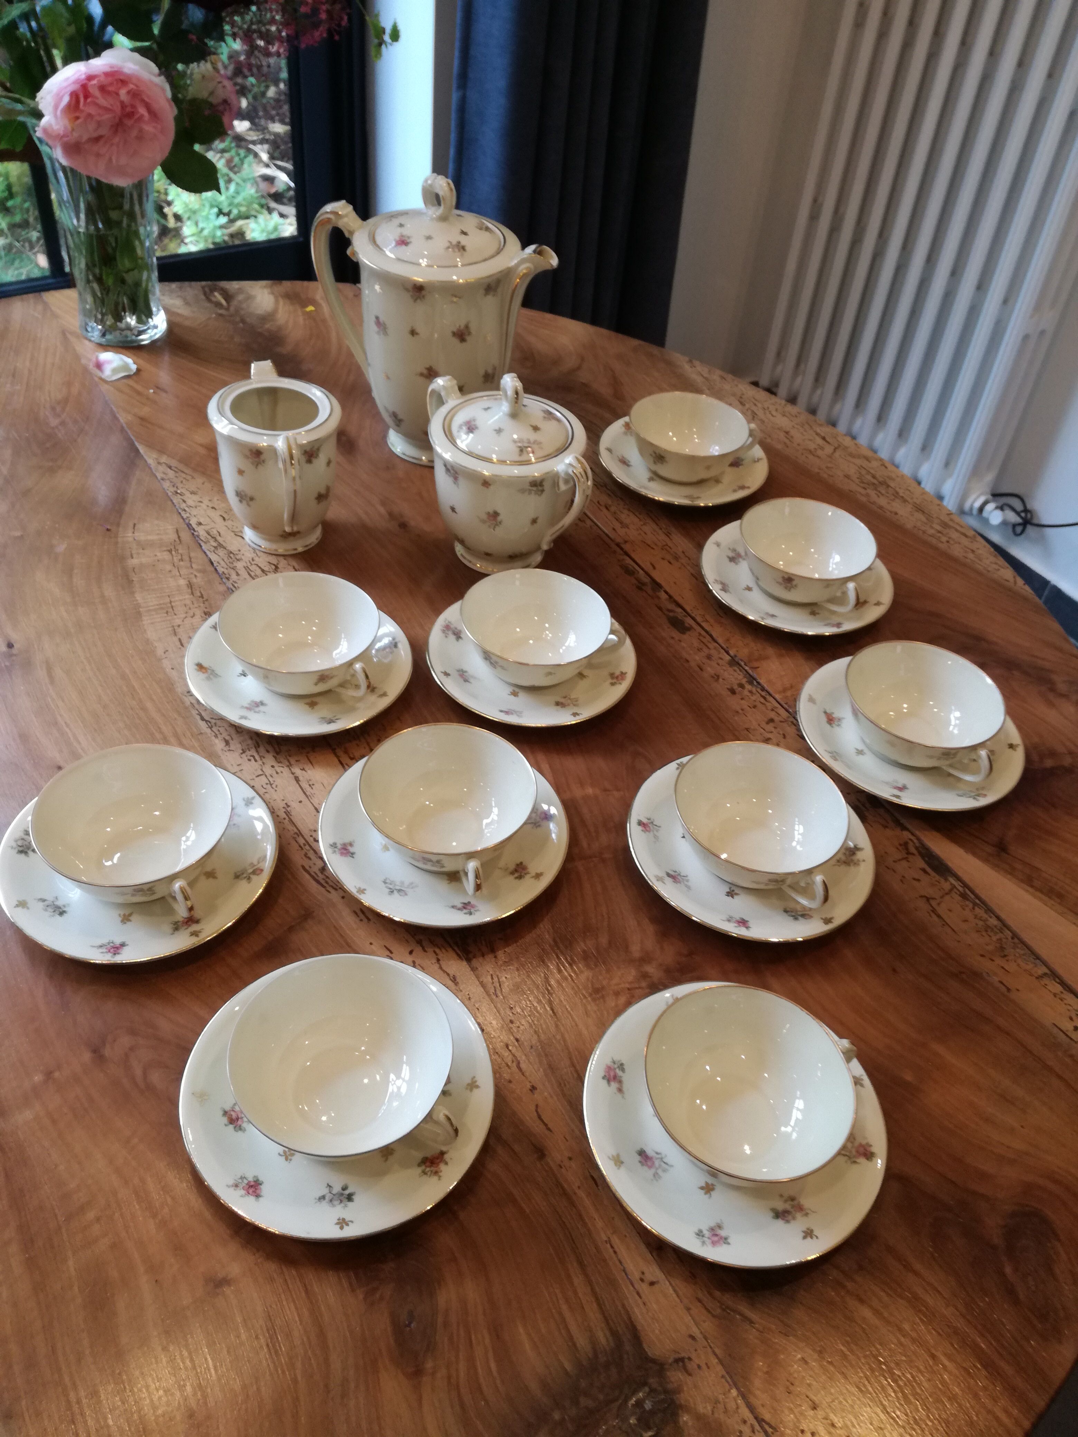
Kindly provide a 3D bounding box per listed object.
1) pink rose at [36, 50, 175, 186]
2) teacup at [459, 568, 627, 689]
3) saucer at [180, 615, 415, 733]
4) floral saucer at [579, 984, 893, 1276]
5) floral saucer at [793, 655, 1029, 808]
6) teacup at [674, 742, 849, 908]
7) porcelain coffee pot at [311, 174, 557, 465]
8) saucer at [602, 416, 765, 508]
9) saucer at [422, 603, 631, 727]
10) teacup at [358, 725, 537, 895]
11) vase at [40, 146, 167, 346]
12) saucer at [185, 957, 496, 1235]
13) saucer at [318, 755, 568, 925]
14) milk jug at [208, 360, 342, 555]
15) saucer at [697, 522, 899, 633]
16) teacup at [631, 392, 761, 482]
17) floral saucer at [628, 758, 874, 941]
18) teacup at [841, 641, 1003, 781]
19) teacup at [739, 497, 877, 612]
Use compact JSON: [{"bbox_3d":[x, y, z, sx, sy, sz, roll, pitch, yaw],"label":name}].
[{"bbox_3d":[-0.353,-0.490,0.914,0.112,0.106,0.088,-19,50,-24],"label":"pink rose"},{"bbox_3d":[0.002,-0.052,0.758,0.111,0.045,0.100,4,44,-3],"label":"teacup"},{"bbox_3d":[-0.160,-0.033,0.758,0.147,0.022,0.147,3,45,-4],"label":"saucer"},{"bbox_3d":[0.095,0.201,0.559,0.147,0.022,0.147,3,45,-4],"label":"floral saucer"},{"bbox_3d":[0.249,0.014,0.762,0.147,0.022,0.147,3,45,-4],"label":"floral saucer"},{"bbox_3d":[0.128,0.068,0.651,0.100,0.045,0.111,-22,51,-26],"label":"teacup"},{"bbox_3d":[-0.084,-0.324,0.909,0.191,0.227,0.136,8,45,1],"label":"porcelain coffee pot"},{"bbox_3d":[0.124,-0.216,0.969,0.146,0.021,0.146,3,44,-3],"label":"saucer"},{"bbox_3d":[-0.005,-0.039,0.783,0.147,0.022,0.147,3,45,-4],"label":"saucer"},{"bbox_3d":[-0.051,0.057,0.641,0.100,0.045,0.111,-10,47,-16],"label":"teacup"},{"bbox_3d":[-0.394,-0.445,1.028,0.100,0.178,0.100,7,44,0],"label":"vase"},{"bbox_3d":[-0.095,0.181,0.540,0.146,0.021,0.146,3,44,-3],"label":"saucer"},{"bbox_3d":[-0.055,0.069,0.658,0.146,0.021,0.146,3,44,-3],"label":"saucer"},{"bbox_3d":[-0.195,-0.186,0.842,0.092,0.112,0.132,-9,47,-15],"label":"milk jug"},{"bbox_3d":[0.196,-0.103,0.863,0.146,0.021,0.146,7,44,0],"label":"saucer"},{"bbox_3d":[0.133,-0.233,0.963,0.116,0.049,0.101,-7,47,-13],"label":"teacup"},{"bbox_3d":[0.127,0.080,0.682,0.147,0.022,0.147,3,45,-4],"label":"floral saucer"},{"bbox_3d":[0.249,0.002,0.732,0.100,0.045,0.111,-24,52,-27],"label":"teacup"},{"bbox_3d":[0.204,-0.115,0.856,0.101,0.049,0.116,-20,51,-24],"label":"teacup"}]

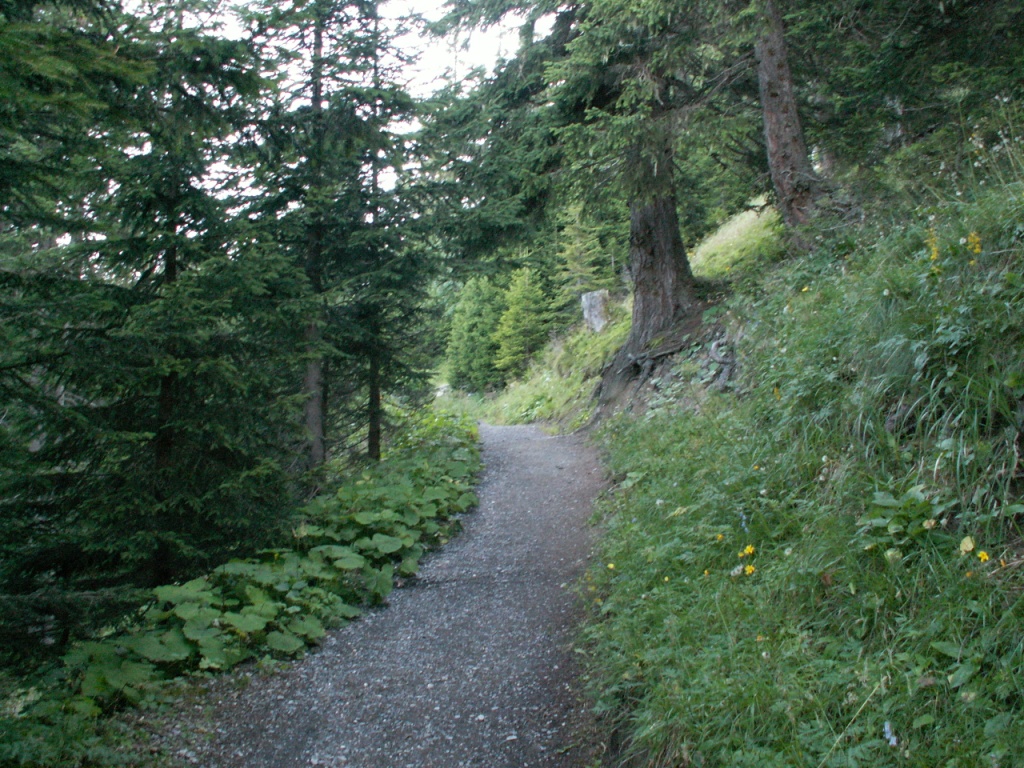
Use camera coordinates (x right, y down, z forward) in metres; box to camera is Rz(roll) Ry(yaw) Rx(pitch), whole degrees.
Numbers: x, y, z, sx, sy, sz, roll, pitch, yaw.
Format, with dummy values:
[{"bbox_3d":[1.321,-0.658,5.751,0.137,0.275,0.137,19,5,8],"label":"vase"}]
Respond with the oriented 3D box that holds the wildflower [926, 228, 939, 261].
[{"bbox_3d":[1.828,-0.606,4.500,0.053,0.138,0.053,0,0,0],"label":"wildflower"}]

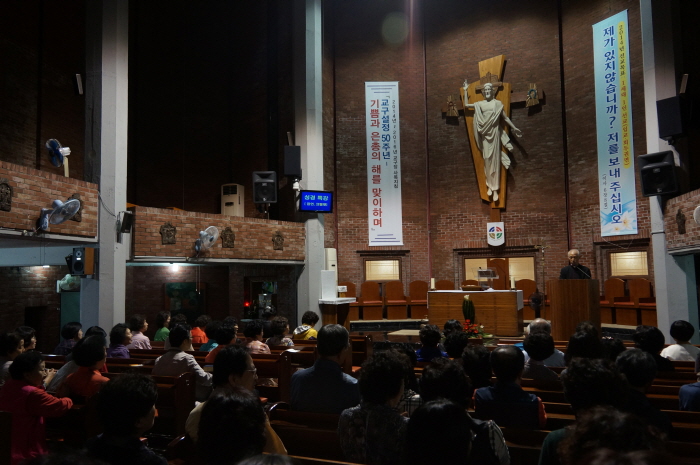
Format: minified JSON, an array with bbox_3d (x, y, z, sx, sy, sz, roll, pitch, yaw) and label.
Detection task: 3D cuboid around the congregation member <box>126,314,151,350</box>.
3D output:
[{"bbox_3d":[-2.323,1.550,6.335,0.460,1.200,0.750,-3,-5,27],"label":"congregation member"}]

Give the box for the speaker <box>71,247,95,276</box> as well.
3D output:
[{"bbox_3d":[-4.161,0.453,8.500,0.230,0.420,0.260,-2,-4,11],"label":"speaker"}]

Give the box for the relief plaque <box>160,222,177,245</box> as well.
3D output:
[{"bbox_3d":[-3.121,0.024,9.350,0.060,0.390,0.330,-3,-5,32],"label":"relief plaque"}]

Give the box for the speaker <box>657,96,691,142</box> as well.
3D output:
[{"bbox_3d":[5.557,-1.943,9.323,0.380,0.630,0.360,2,-5,-40],"label":"speaker"}]

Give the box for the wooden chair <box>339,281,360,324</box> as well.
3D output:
[{"bbox_3d":[-0.013,1.790,14.150,0.580,1.000,0.580,0,-4,-9],"label":"wooden chair"}]

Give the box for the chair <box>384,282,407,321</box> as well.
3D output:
[{"bbox_3d":[1.185,1.708,13.900,0.560,0.930,0.560,-1,-4,-2],"label":"chair"}]

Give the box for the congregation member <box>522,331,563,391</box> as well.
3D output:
[{"bbox_3d":[1.450,1.340,4.152,0.480,1.200,0.750,-2,-4,11],"label":"congregation member"}]

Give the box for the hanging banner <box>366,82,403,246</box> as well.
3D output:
[{"bbox_3d":[0.899,-1.844,14.609,0.900,4.417,0.040,-1,-4,-5],"label":"hanging banner"}]

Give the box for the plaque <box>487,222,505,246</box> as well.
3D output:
[{"bbox_3d":[3.914,0.054,14.550,0.460,0.640,0.060,-3,-5,26],"label":"plaque"}]

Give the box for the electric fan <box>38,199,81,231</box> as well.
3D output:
[{"bbox_3d":[-3.970,-0.239,7.430,0.550,0.430,0.470,-2,-4,14],"label":"electric fan"}]

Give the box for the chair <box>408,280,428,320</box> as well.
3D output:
[{"bbox_3d":[1.810,1.698,13.900,0.560,0.930,0.560,-1,-4,-2],"label":"chair"}]

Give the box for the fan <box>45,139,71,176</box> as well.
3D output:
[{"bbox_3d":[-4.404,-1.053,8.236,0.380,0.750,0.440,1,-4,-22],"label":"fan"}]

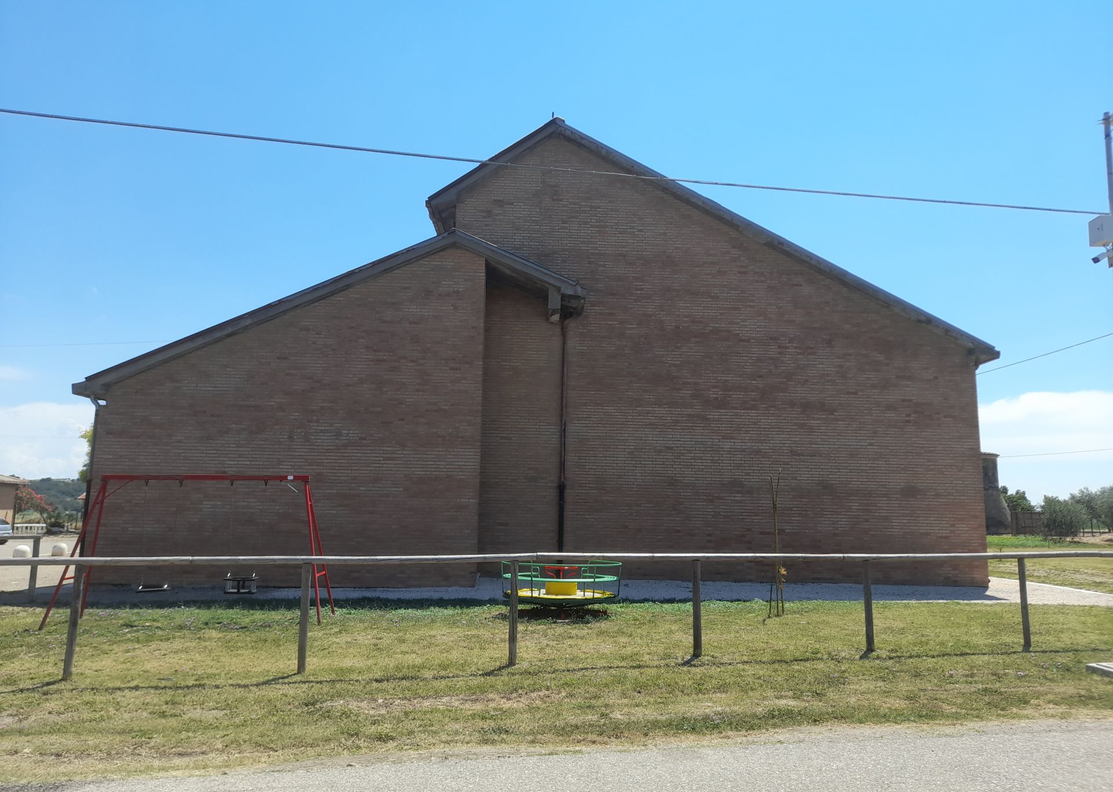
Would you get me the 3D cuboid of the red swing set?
[{"bbox_3d":[-5.097,2.184,11.582,3.641,2.065,1.278,2,-9,-7],"label":"red swing set"}]

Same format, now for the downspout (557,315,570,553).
[{"bbox_3d":[0.139,1.098,18.258,0.140,5.980,0.140,1,-9,0],"label":"downspout"}]

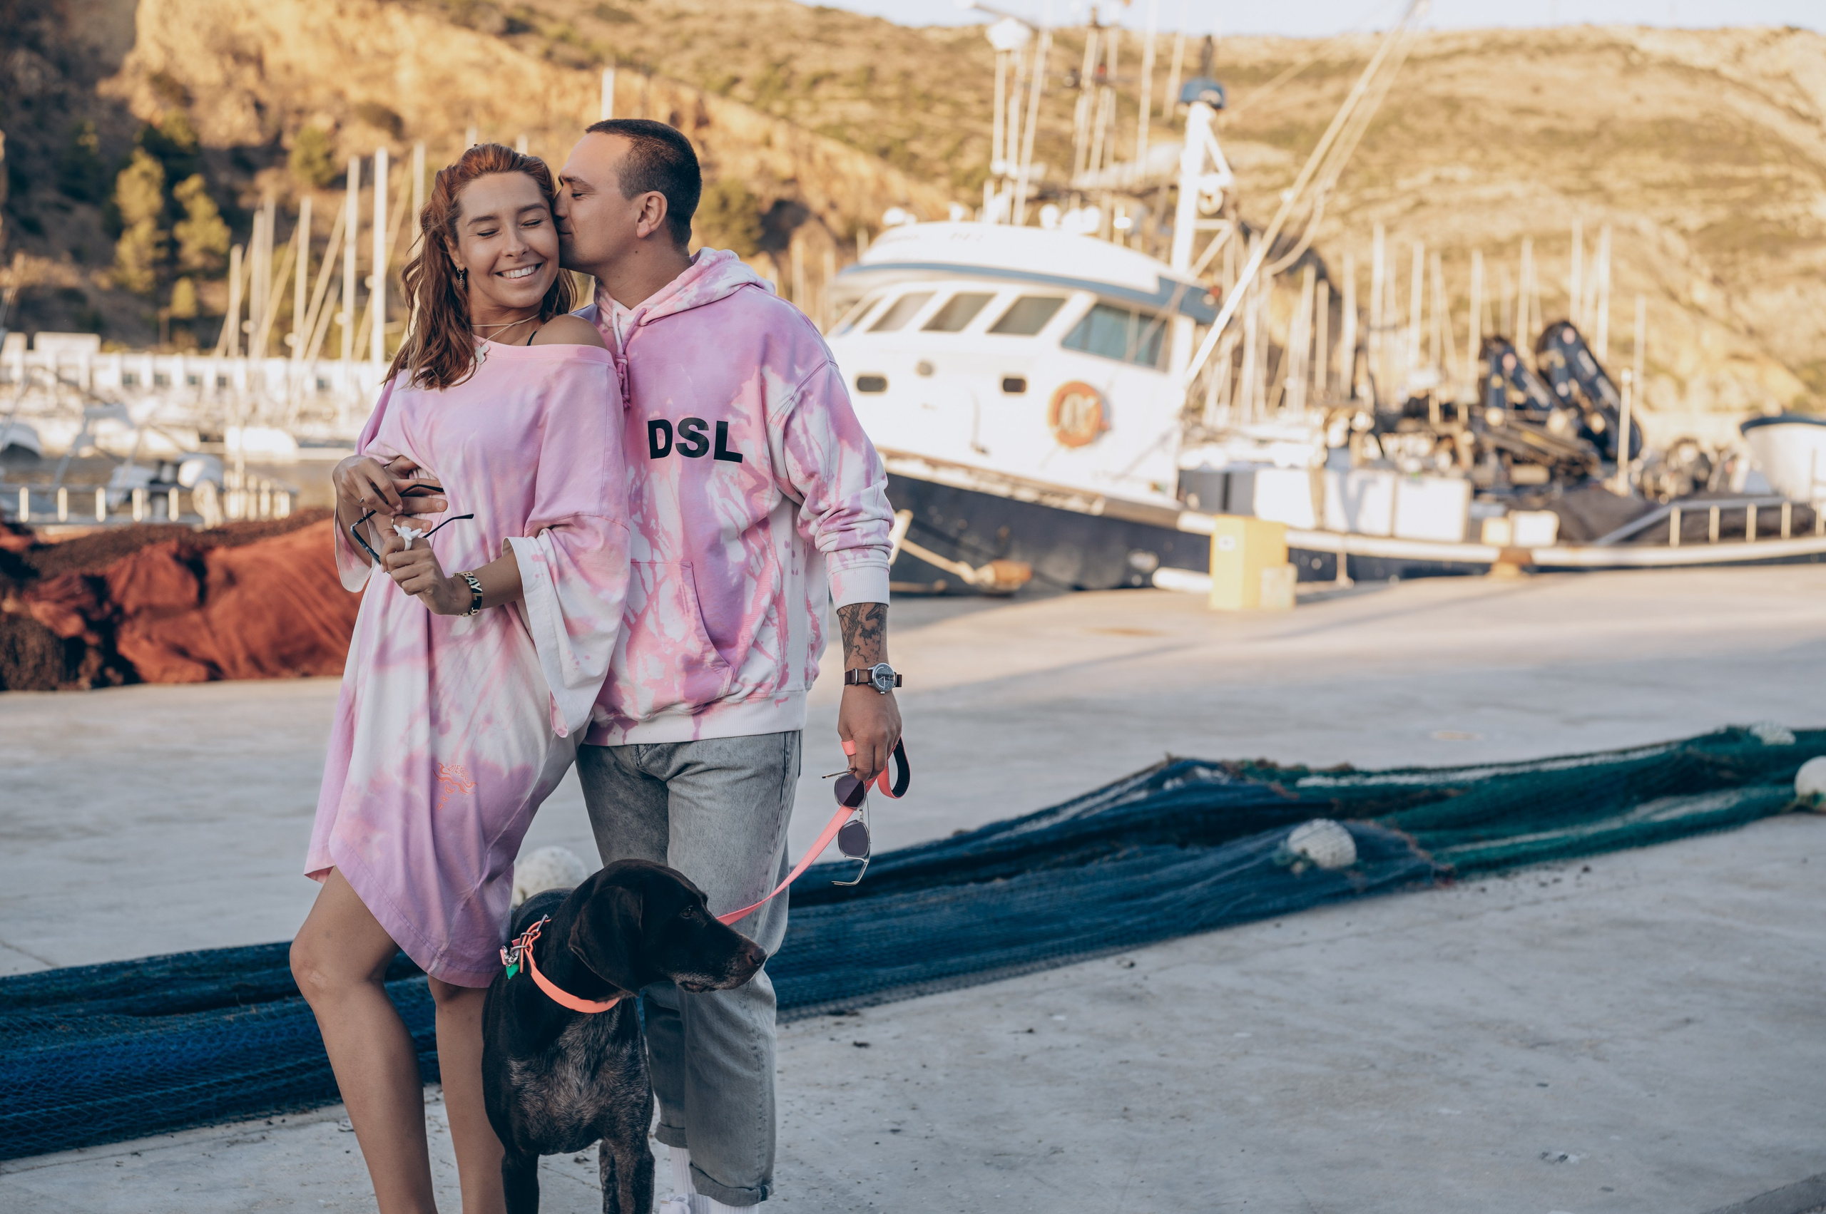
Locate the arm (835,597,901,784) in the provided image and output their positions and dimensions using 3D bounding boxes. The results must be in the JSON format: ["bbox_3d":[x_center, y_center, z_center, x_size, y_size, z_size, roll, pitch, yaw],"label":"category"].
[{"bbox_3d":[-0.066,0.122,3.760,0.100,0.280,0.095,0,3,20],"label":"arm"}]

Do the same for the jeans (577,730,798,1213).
[{"bbox_3d":[-0.334,0.510,3.910,0.410,0.790,0.310,4,5,33],"label":"jeans"}]

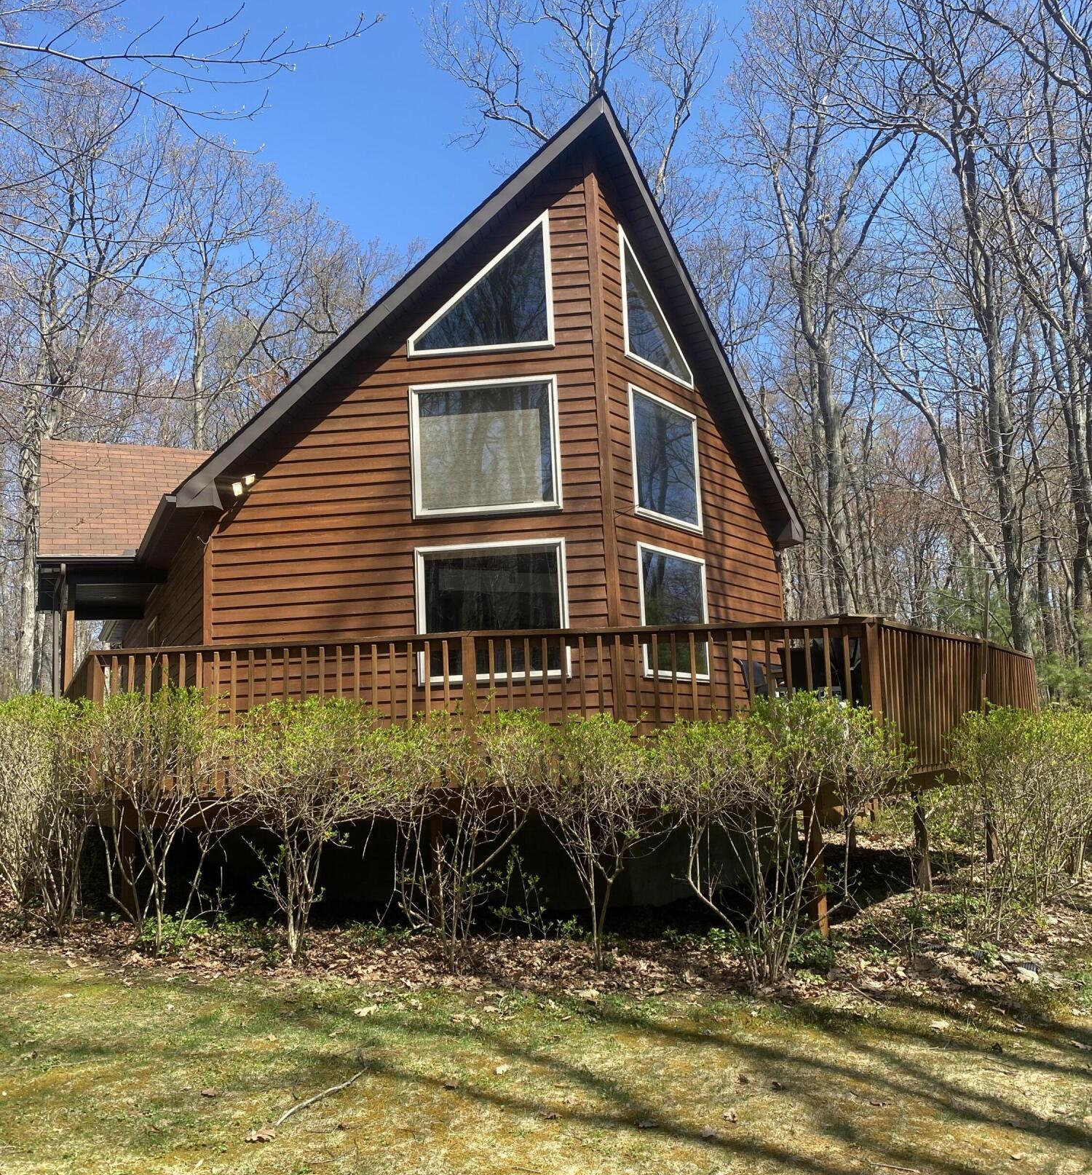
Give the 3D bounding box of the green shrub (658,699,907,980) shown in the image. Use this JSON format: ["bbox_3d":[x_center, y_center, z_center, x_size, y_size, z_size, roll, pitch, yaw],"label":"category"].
[{"bbox_3d":[1.425,1.504,6.603,1.420,1.697,1.250,-4,-8,11],"label":"green shrub"}]

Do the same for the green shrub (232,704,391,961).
[{"bbox_3d":[-1.576,1.592,7.314,1.000,1.709,1.000,-1,-8,-12],"label":"green shrub"}]

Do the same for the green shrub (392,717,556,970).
[{"bbox_3d":[-0.482,1.599,7.055,1.020,1.609,1.000,-2,-7,-4],"label":"green shrub"}]

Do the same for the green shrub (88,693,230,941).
[{"bbox_3d":[-2.673,1.560,7.526,0.930,1.731,0.950,0,-8,-20],"label":"green shrub"}]

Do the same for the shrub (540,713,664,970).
[{"bbox_3d":[0.340,1.582,6.902,0.800,1.565,0.850,-3,-7,2],"label":"shrub"}]

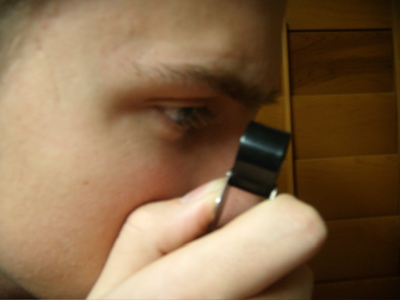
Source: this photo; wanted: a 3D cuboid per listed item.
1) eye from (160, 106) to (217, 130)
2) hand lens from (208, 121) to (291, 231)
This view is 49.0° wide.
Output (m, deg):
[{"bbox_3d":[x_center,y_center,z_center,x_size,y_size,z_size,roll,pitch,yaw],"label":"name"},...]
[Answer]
[{"bbox_3d":[-0.004,-0.012,0.167,0.014,0.011,0.028,9,1,25],"label":"eye"},{"bbox_3d":[0.018,0.014,0.158,0.017,0.046,0.023,18,0,10],"label":"hand lens"}]

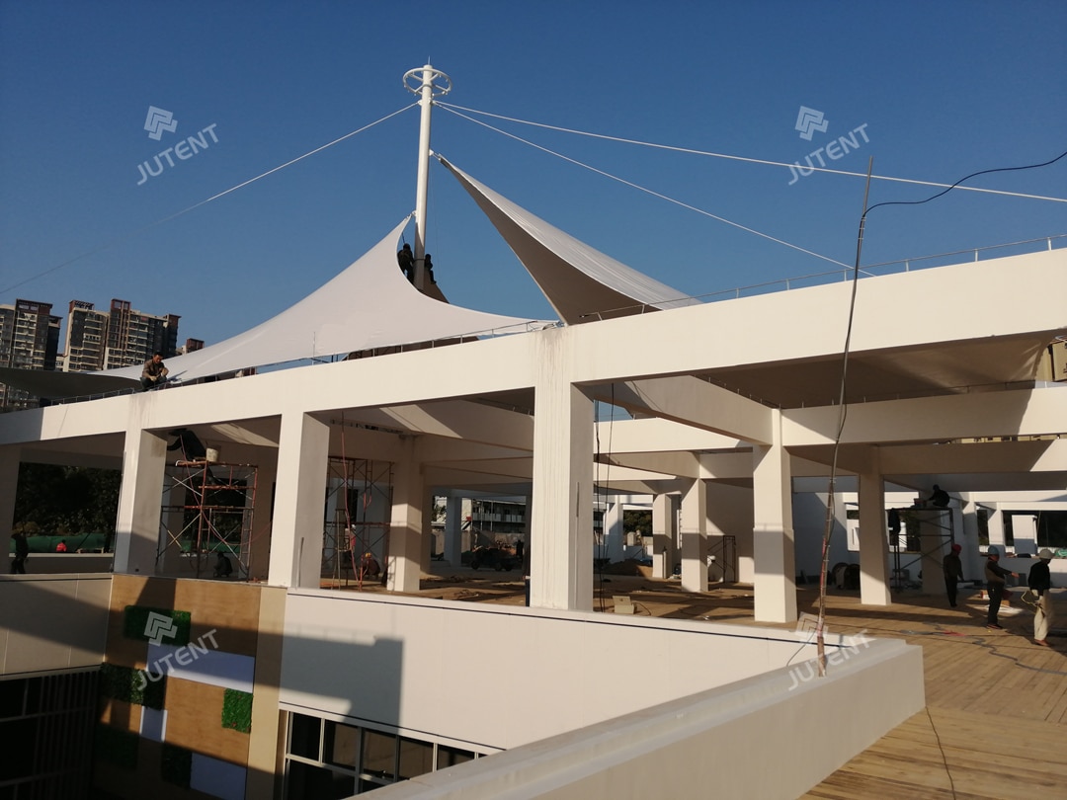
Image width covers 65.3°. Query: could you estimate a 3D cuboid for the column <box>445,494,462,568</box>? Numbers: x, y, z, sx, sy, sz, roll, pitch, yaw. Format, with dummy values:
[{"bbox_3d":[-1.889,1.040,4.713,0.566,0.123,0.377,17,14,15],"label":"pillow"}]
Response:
[{"bbox_3d":[-4.318,7.113,45.074,0.634,3.838,0.634,-6,-12,36],"label":"column"}]

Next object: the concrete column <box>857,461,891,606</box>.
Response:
[{"bbox_3d":[10.089,3.987,24.658,0.634,3.990,0.634,-6,-12,36],"label":"concrete column"}]

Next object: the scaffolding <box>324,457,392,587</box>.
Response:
[{"bbox_3d":[-5.548,3.974,26.311,1.930,3.880,1.320,-6,-12,36],"label":"scaffolding"}]

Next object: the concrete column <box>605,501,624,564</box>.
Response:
[{"bbox_3d":[4.812,7.888,48.348,0.634,3.838,0.634,-6,-12,36],"label":"concrete column"}]

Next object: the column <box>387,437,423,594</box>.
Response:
[{"bbox_3d":[-3.772,3.538,24.816,0.634,4.242,0.634,-6,-12,36],"label":"column"}]

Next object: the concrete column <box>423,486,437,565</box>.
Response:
[{"bbox_3d":[-4.893,5.711,36.341,0.656,3.823,0.656,-6,-12,36],"label":"concrete column"}]

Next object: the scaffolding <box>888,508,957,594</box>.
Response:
[{"bbox_3d":[14.109,5.500,30.070,1.930,3.090,1.200,-6,-12,36],"label":"scaffolding"}]

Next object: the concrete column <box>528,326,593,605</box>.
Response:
[{"bbox_3d":[0.423,1.306,11.740,0.634,4.545,0.634,-6,-12,36],"label":"concrete column"}]

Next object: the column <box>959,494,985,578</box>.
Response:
[{"bbox_3d":[20.289,6.749,38.768,0.656,3.823,0.656,-6,-12,36],"label":"column"}]

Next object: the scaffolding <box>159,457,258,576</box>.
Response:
[{"bbox_3d":[-7.482,2.982,18.792,1.800,3.000,1.300,-6,-12,36],"label":"scaffolding"}]

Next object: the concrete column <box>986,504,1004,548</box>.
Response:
[{"bbox_3d":[24.661,7.688,44.177,0.634,3.838,0.634,-6,-12,36],"label":"concrete column"}]

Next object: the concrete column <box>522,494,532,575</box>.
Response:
[{"bbox_3d":[0.015,6.694,41.919,0.634,3.838,0.634,-6,-12,36],"label":"concrete column"}]

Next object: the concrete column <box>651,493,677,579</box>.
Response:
[{"bbox_3d":[6.014,6.392,38.768,0.656,3.823,0.656,-6,-12,36],"label":"concrete column"}]

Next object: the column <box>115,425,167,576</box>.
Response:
[{"bbox_3d":[-8.813,2.361,18.620,0.632,3.305,0.632,-6,-12,36],"label":"column"}]

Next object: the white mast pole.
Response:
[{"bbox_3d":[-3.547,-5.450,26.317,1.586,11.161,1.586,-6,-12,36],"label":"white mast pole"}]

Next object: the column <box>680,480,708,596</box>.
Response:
[{"bbox_3d":[5.443,4.510,28.028,0.634,3.838,0.634,-6,-12,36],"label":"column"}]

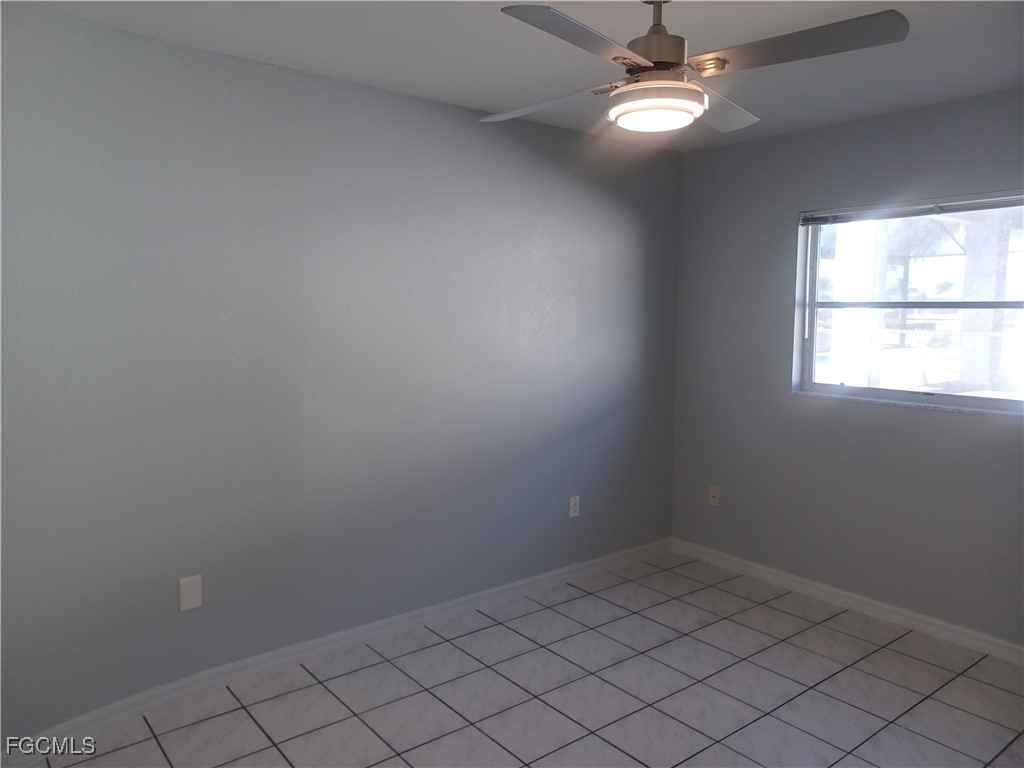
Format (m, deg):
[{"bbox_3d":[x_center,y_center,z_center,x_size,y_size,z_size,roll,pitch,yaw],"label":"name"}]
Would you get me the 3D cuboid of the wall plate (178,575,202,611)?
[{"bbox_3d":[-1.212,0.791,2.792,0.073,0.119,0.008,-4,7,-38],"label":"wall plate"}]

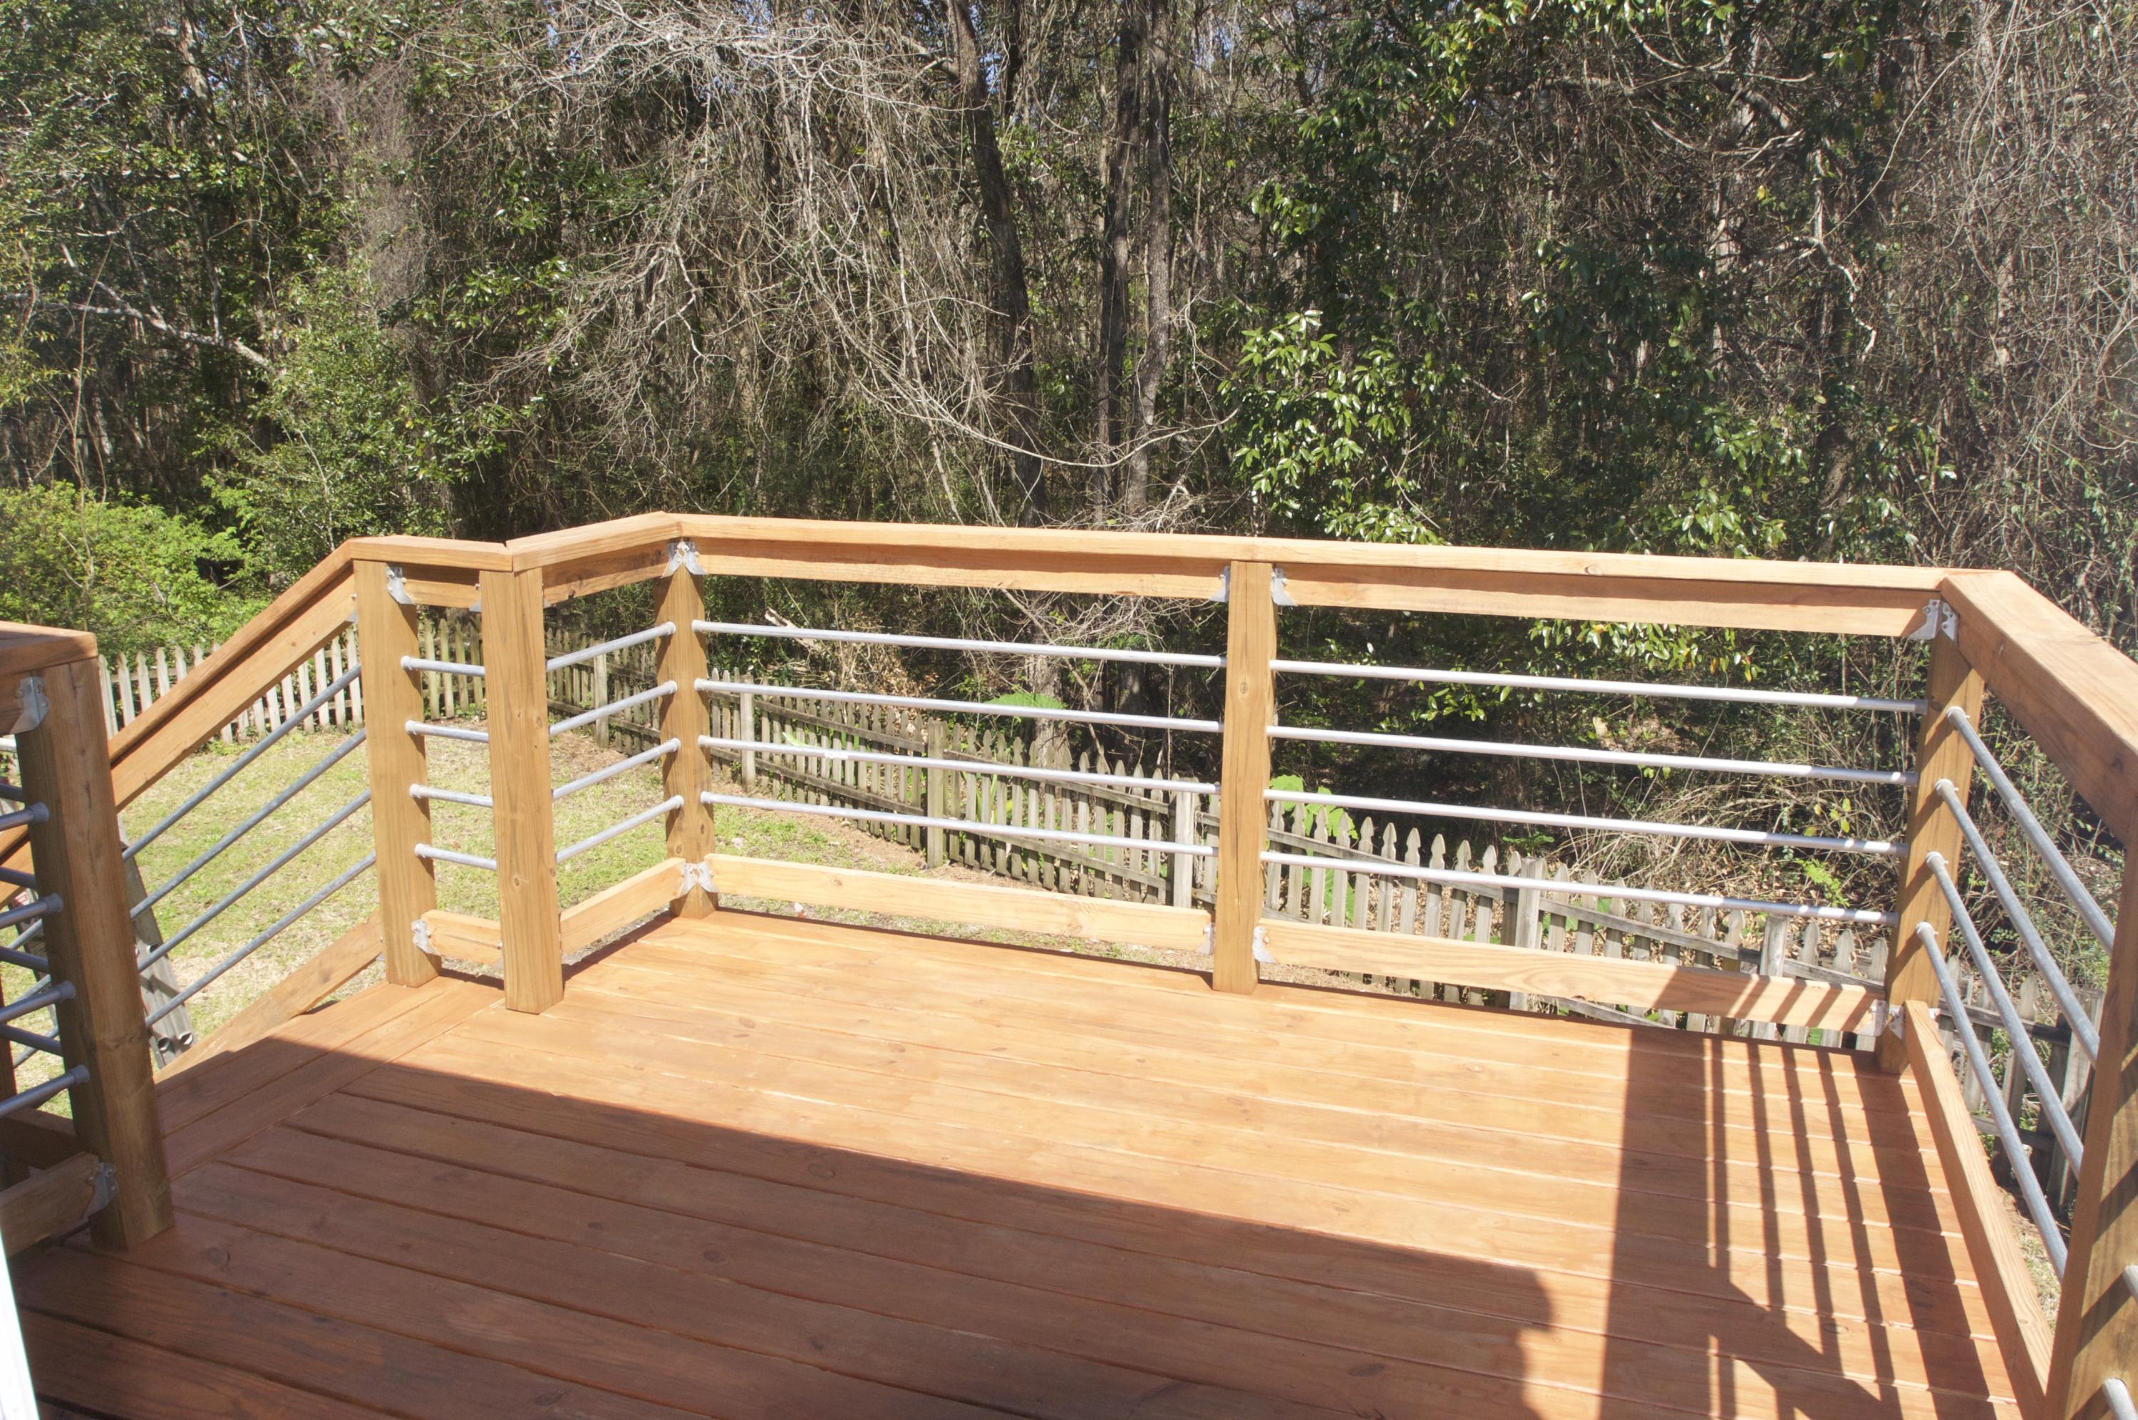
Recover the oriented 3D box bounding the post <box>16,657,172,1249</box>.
[{"bbox_3d":[-1.526,0.391,2.333,0.088,0.972,0.088,5,13,21],"label":"post"}]

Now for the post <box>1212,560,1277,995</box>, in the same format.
[{"bbox_3d":[0.405,0.163,3.426,0.088,1.000,0.088,4,13,17],"label":"post"}]

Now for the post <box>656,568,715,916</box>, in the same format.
[{"bbox_3d":[-0.996,0.049,3.856,0.088,1.000,0.088,4,13,17],"label":"post"}]

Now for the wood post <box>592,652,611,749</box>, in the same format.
[{"bbox_3d":[-3.942,-0.141,12.500,0.090,0.970,0.090,4,13,17],"label":"wood post"}]

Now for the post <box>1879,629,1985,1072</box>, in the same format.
[{"bbox_3d":[1.747,0.258,3.010,0.088,1.000,0.088,4,13,17],"label":"post"}]

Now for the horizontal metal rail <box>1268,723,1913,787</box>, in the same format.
[{"bbox_3d":[1.077,0.093,3.187,1.350,0.025,0.025,4,13,17],"label":"horizontal metal rail"}]

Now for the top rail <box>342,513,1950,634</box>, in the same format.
[{"bbox_3d":[0.085,-0.251,3.108,3.355,0.130,0.779,4,13,17],"label":"top rail"}]

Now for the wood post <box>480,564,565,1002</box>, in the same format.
[{"bbox_3d":[-1.200,0.185,3.264,0.088,1.000,0.088,4,13,15],"label":"wood post"}]

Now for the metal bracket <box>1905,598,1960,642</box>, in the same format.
[{"bbox_3d":[1.689,-0.176,2.905,0.085,0.080,0.055,4,13,17],"label":"metal bracket"}]

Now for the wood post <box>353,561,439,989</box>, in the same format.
[{"bbox_3d":[-1.541,0.155,3.402,0.088,1.000,0.088,5,13,19],"label":"wood post"}]

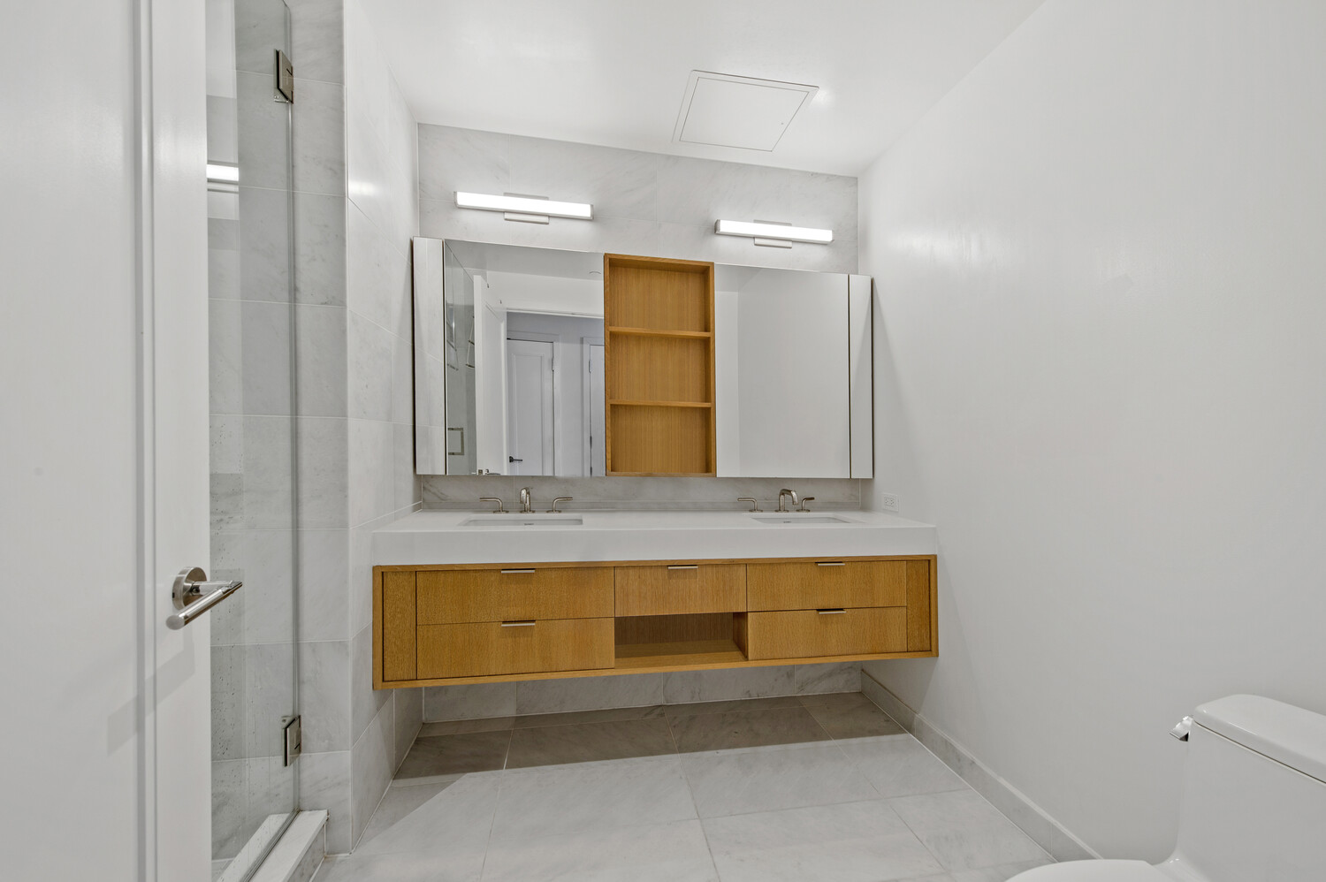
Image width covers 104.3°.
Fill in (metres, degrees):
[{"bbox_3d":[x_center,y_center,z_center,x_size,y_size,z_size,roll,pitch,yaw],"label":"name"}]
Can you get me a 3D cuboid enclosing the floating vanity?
[{"bbox_3d":[0.022,0.541,2.000,1.935,0.484,0.512,0,0,-10],"label":"floating vanity"}]

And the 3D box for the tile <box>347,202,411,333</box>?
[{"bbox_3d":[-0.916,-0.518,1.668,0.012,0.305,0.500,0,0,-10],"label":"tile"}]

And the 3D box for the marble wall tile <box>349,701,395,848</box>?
[{"bbox_3d":[-0.890,0.996,1.584,0.012,0.285,0.340,0,0,-10],"label":"marble wall tile"}]

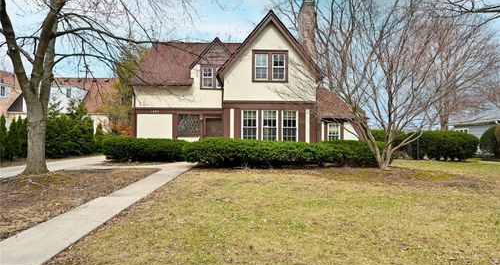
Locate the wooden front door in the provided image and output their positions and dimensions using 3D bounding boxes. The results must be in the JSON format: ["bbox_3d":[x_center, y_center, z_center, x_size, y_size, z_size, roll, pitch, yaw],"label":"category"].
[{"bbox_3d":[-2.130,0.180,16.500,1.020,2.080,0.120,0,0,0],"label":"wooden front door"}]

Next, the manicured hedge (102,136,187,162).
[{"bbox_3d":[-5.400,0.840,14.300,4.500,1.250,1.300,0,0,0],"label":"manicured hedge"}]

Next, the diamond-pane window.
[{"bbox_3d":[-3.600,-0.480,16.500,1.300,1.420,0.130,0,0,0],"label":"diamond-pane window"}]

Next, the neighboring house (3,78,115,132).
[{"bbox_3d":[-18.700,-2.100,27.500,13.000,7.100,9.000,0,0,0],"label":"neighboring house"}]

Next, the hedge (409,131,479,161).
[{"bbox_3d":[10.700,0.660,15.500,4.000,1.620,1.600,0,0,0],"label":"hedge"}]

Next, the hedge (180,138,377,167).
[{"bbox_3d":[1.600,0.870,12.800,9.100,1.250,1.400,0,0,0],"label":"hedge"}]

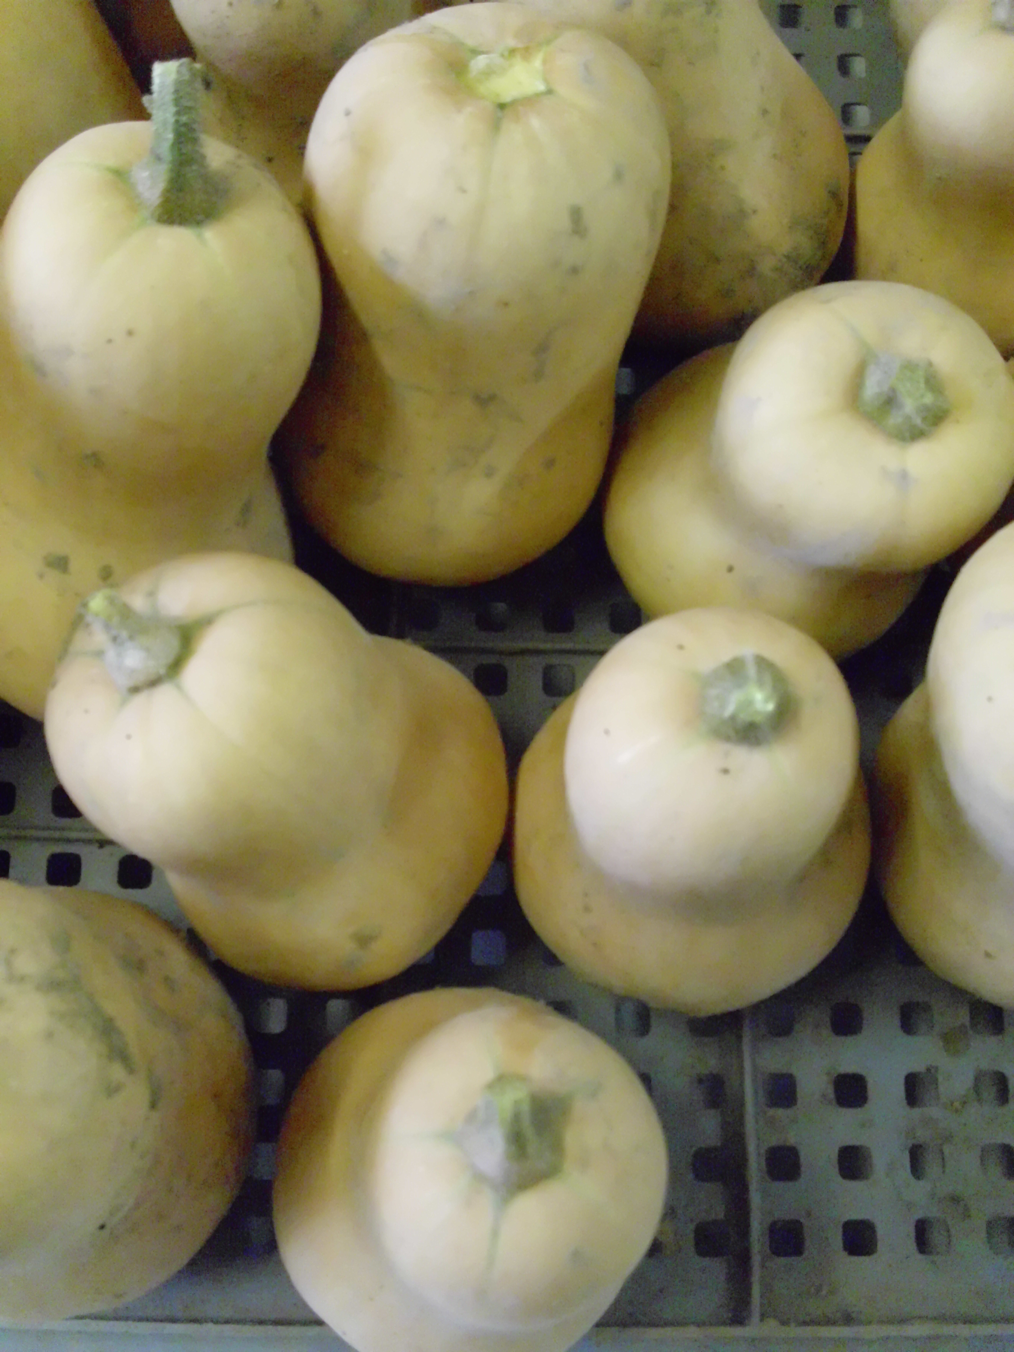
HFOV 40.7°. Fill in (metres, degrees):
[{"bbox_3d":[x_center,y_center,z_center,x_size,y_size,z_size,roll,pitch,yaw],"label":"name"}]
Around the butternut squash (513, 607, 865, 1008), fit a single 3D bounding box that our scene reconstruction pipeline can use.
[{"bbox_3d":[0.052,0.033,0.374,0.107,0.175,0.107,0,69,3],"label":"butternut squash"}]

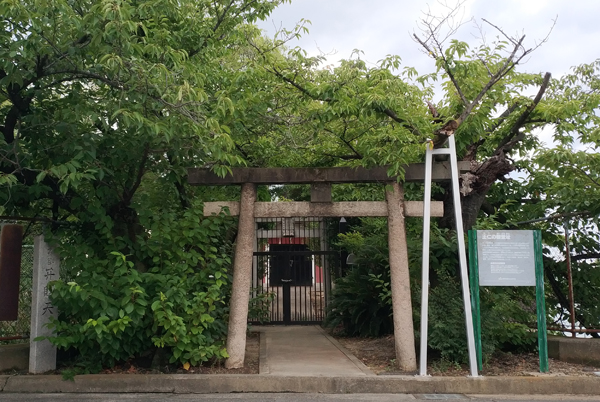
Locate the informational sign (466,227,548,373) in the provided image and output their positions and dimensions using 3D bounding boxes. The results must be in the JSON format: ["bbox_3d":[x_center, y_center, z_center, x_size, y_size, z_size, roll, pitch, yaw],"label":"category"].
[{"bbox_3d":[2.498,1.196,6.674,0.848,1.669,0.090,-1,-6,3],"label":"informational sign"}]

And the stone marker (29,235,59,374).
[{"bbox_3d":[-3.137,1.247,6.829,0.190,1.657,0.240,-6,-8,44],"label":"stone marker"}]

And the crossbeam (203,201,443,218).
[{"bbox_3d":[0.269,0.114,7.039,3.004,0.165,0.170,-1,-6,3],"label":"crossbeam"}]

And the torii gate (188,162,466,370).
[{"bbox_3d":[0.311,0.818,6.969,3.364,2.490,0.260,-1,-6,3],"label":"torii gate"}]

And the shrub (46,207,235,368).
[{"bbox_3d":[-1.984,1.110,7.315,2.041,1.952,1.300,-1,-6,2],"label":"shrub"}]

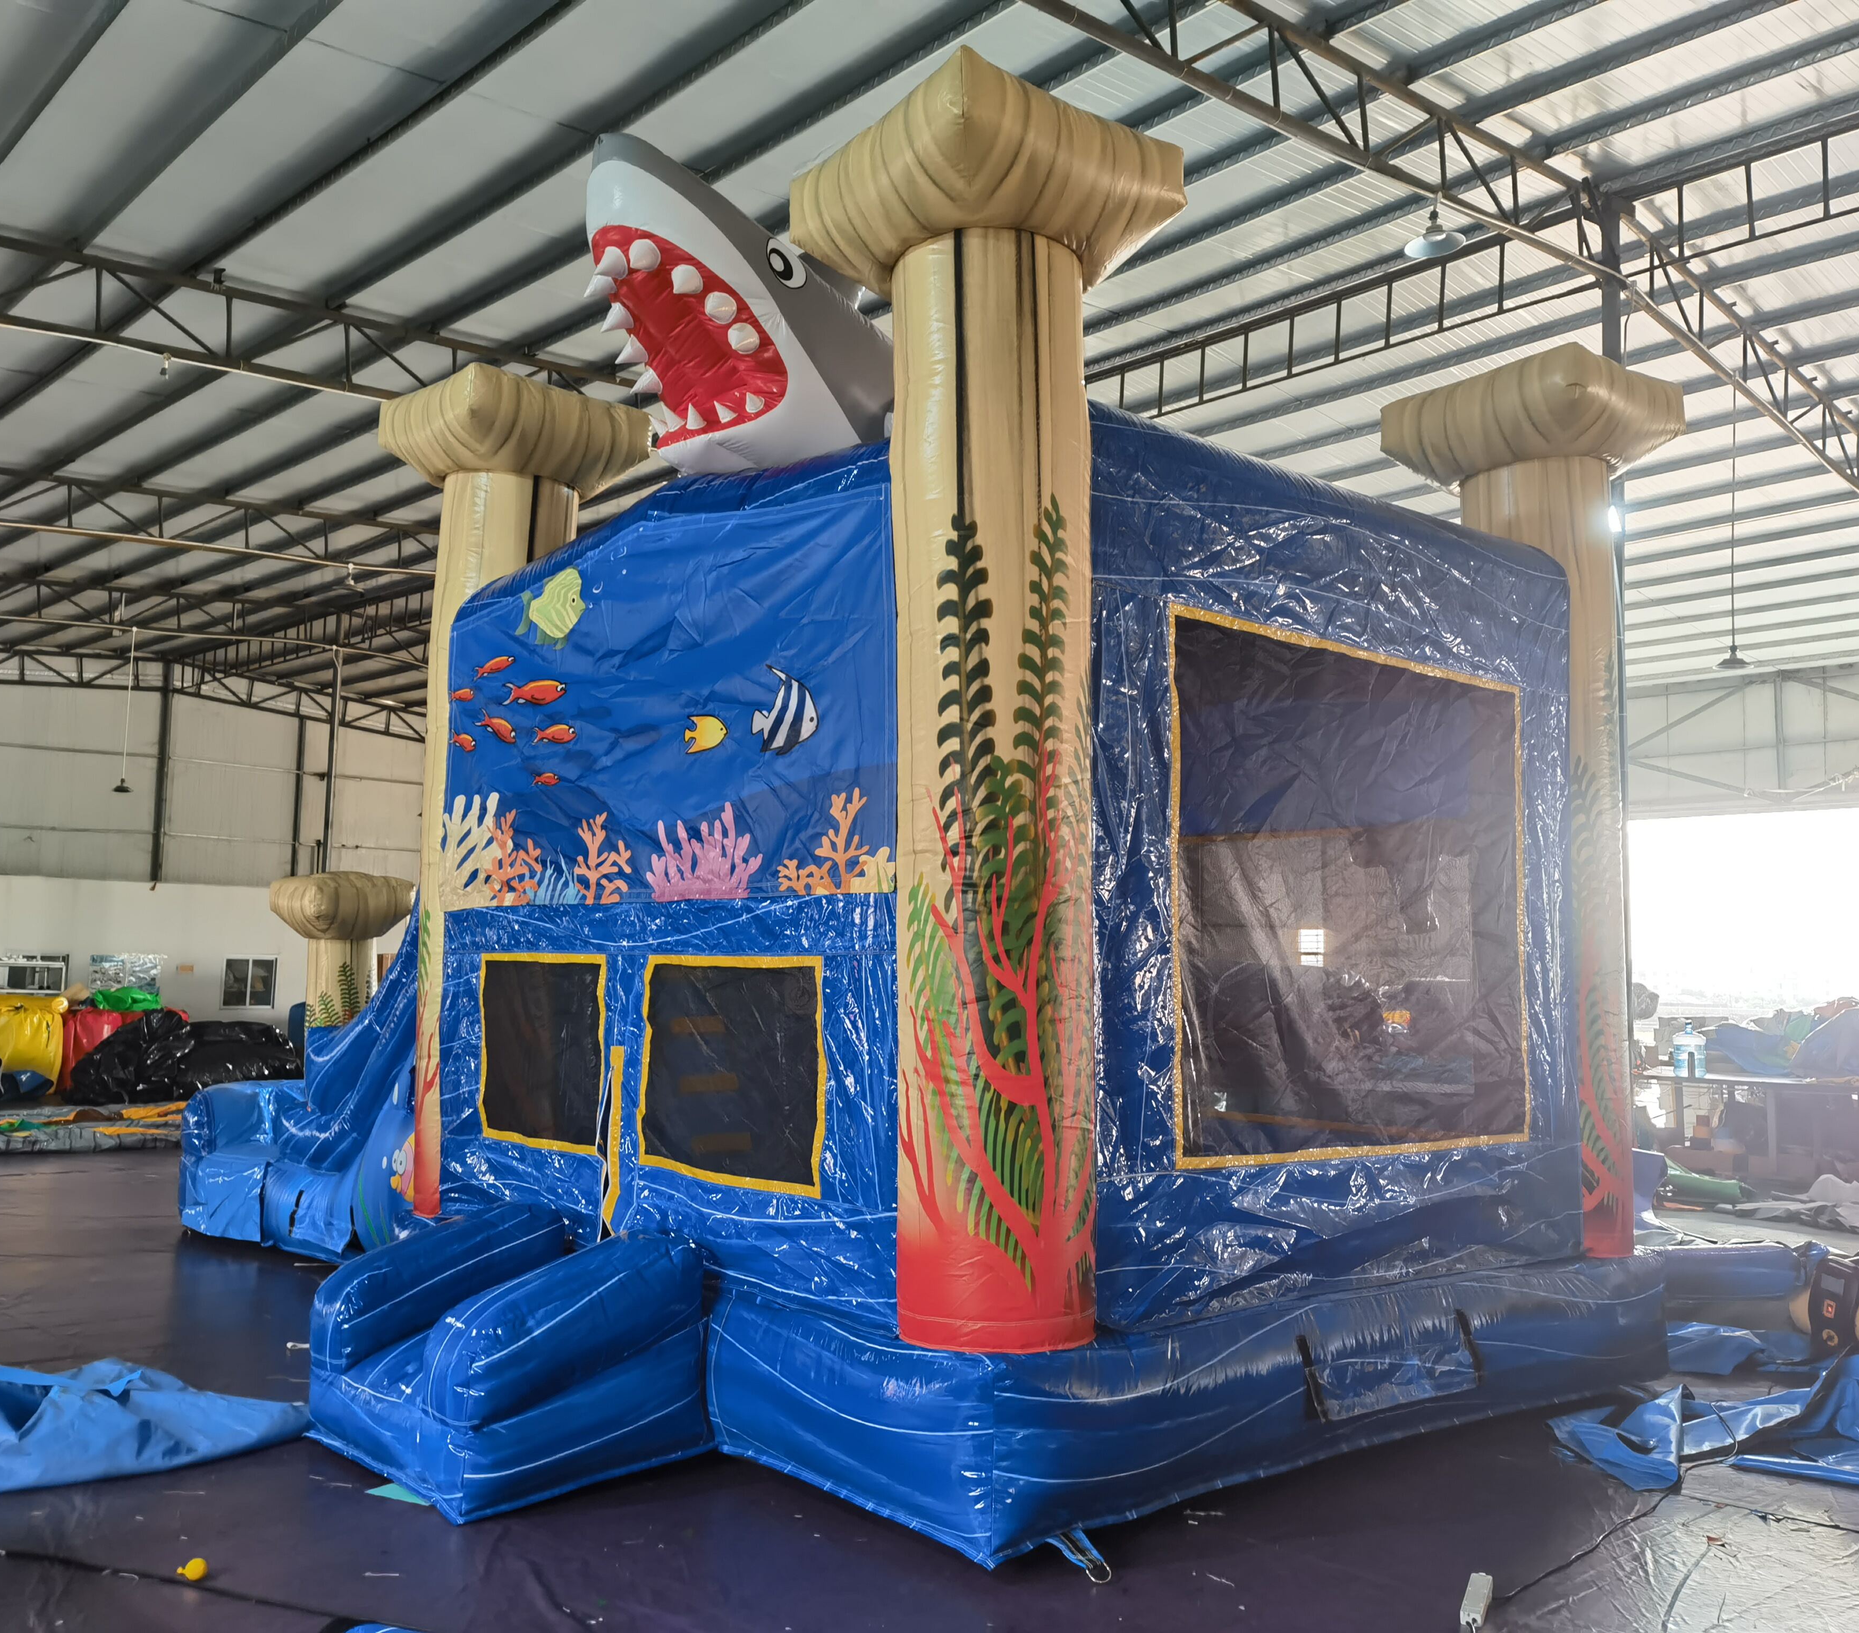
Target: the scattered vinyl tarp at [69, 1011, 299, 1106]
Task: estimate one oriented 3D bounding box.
[{"bbox_3d":[-10.059,3.276,23.083,3.100,1.250,1.700,4,-7,-30],"label":"scattered vinyl tarp"}]

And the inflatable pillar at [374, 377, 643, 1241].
[{"bbox_3d":[-1.979,-0.038,7.847,0.923,3.735,0.923,5,-8,-41],"label":"inflatable pillar"}]

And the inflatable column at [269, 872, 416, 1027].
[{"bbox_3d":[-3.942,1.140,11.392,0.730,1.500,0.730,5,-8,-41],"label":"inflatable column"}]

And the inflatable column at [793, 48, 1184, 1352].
[{"bbox_3d":[0.196,-0.290,5.357,0.923,3.735,0.923,5,-8,-41],"label":"inflatable column"}]

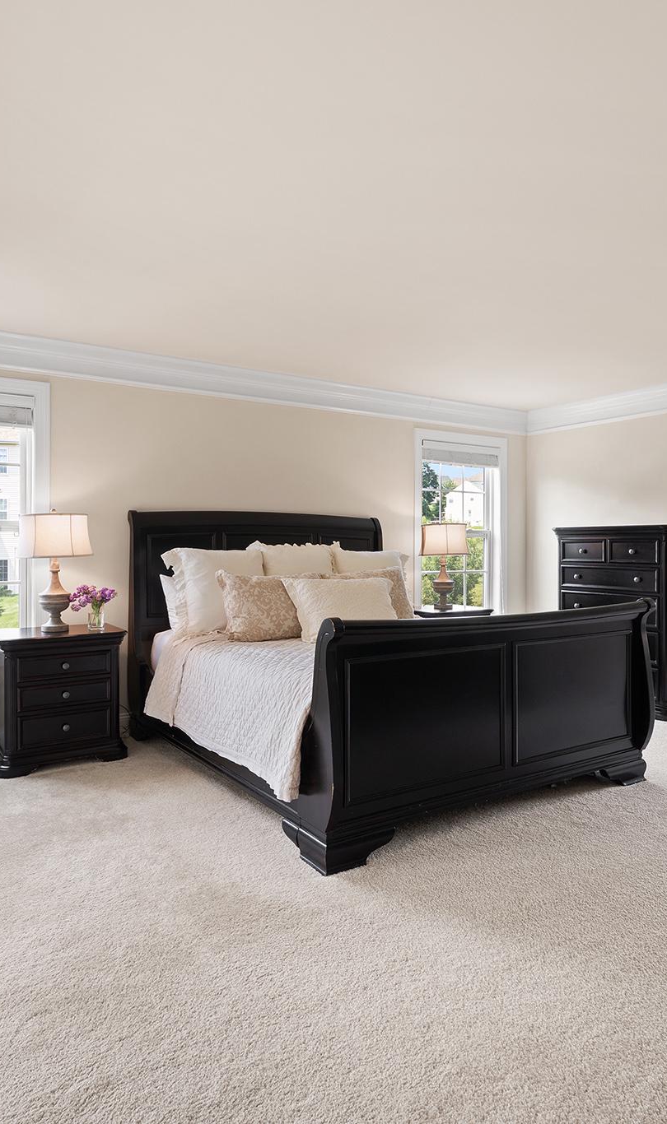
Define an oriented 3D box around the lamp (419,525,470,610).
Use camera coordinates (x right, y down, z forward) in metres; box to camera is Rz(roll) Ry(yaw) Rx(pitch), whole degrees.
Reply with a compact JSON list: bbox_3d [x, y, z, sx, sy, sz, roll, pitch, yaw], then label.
[{"bbox_3d":[0.854,0.036,5.120,0.370,0.690,0.370,0,1,0],"label":"lamp"}]

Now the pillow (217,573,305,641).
[{"bbox_3d":[-0.424,0.262,4.059,0.480,0.440,0.160,-1,-19,-30],"label":"pillow"}]

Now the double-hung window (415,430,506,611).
[{"bbox_3d":[1.128,-0.279,5.698,1.080,1.670,0.080,-1,1,-31],"label":"double-hung window"}]

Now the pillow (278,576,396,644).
[{"bbox_3d":[0.064,0.290,4.123,0.680,0.420,0.160,-1,-24,-26],"label":"pillow"}]

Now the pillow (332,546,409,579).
[{"bbox_3d":[0.252,0.185,4.810,0.620,0.510,0.180,-1,-14,-31],"label":"pillow"}]

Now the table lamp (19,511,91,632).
[{"bbox_3d":[-1.594,0.068,3.763,0.420,0.690,0.420,-1,1,-31],"label":"table lamp"}]

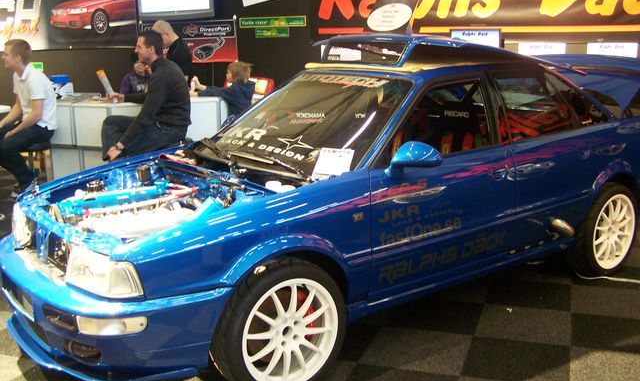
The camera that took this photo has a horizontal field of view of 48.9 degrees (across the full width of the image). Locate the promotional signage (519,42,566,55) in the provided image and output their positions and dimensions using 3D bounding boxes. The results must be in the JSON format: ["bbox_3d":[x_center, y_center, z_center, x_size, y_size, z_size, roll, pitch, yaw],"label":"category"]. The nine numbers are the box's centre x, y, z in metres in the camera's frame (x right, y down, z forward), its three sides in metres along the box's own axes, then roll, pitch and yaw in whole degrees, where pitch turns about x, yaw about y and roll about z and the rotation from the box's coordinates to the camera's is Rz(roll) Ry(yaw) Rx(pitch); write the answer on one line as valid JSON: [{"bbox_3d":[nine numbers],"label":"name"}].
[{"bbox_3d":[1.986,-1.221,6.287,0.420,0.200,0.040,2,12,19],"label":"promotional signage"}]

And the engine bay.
[{"bbox_3d":[-0.845,0.189,3.641,0.930,0.460,1.320,-10,14,-35],"label":"engine bay"}]

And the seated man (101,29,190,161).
[{"bbox_3d":[-1.448,-0.570,5.900,0.740,1.500,0.580,-2,11,-2],"label":"seated man"}]

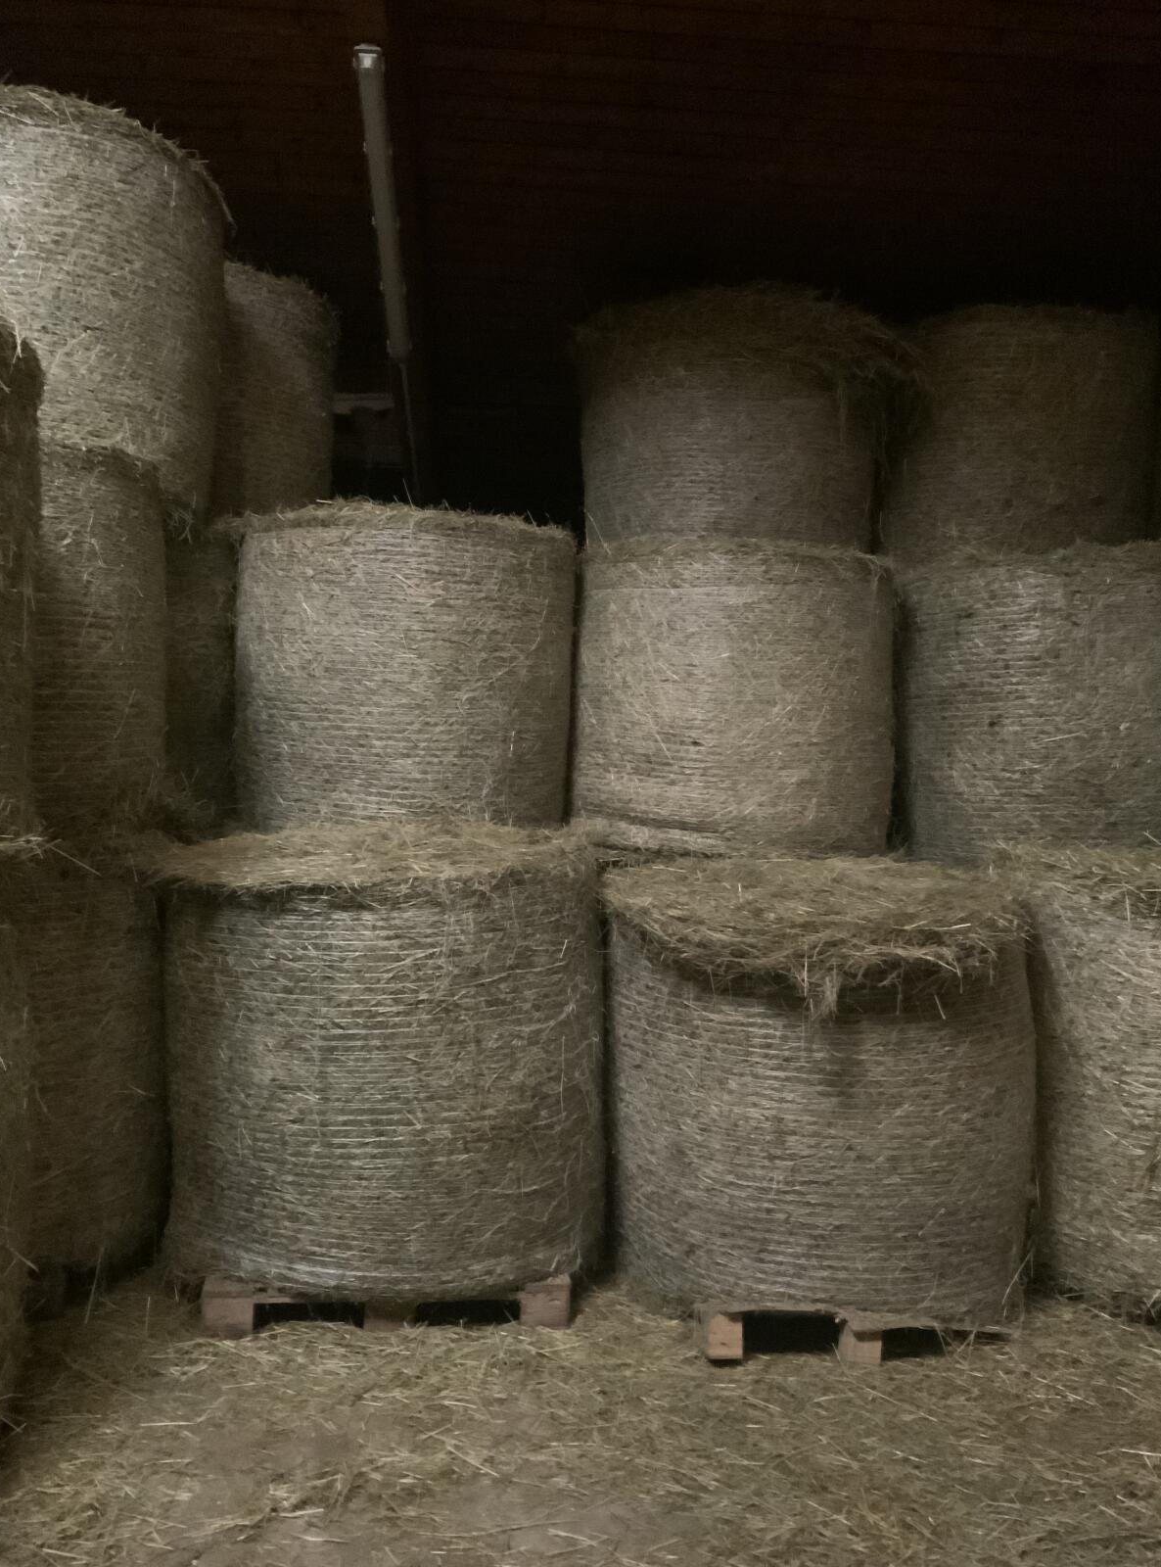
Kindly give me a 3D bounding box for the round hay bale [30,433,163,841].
[{"bbox_3d":[-2.117,-0.453,4.264,1.462,1.170,1.462,-2,4,-26],"label":"round hay bale"}]

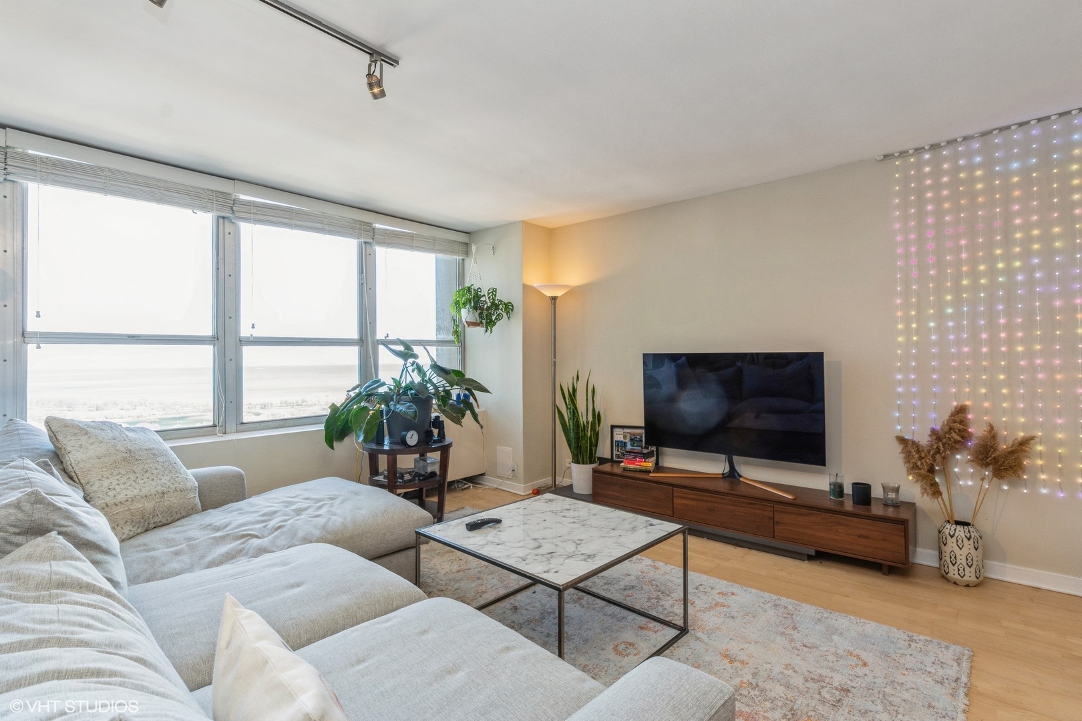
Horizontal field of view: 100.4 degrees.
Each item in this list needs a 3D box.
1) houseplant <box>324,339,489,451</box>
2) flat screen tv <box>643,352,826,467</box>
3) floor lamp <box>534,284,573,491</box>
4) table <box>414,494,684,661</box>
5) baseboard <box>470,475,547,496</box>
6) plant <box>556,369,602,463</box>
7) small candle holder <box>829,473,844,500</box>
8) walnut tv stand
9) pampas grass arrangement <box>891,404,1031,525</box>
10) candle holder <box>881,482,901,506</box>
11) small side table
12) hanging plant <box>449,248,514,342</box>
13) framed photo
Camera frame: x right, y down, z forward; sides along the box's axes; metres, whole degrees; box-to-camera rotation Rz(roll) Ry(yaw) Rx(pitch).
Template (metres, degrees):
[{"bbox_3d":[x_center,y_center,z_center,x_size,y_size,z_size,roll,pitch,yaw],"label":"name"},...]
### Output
[{"bbox_3d":[-0.912,0.229,3.049,1.059,0.743,0.800,0,0,0],"label":"houseplant"},{"bbox_3d":[1.317,0.307,3.214,1.225,0.715,0.060,0,0,36],"label":"flat screen tv"},{"bbox_3d":[0.116,0.270,4.000,0.353,1.880,0.353,0,0,0],"label":"floor lamp"},{"bbox_3d":[0.055,0.980,2.000,0.845,0.474,0.845,0,1,44],"label":"table"},{"bbox_3d":[-0.322,1.166,4.360,0.710,0.095,0.318,0,1,39],"label":"baseboard"},{"bbox_3d":[0.326,0.491,3.821,0.380,0.796,0.330,0,0,0],"label":"plant"},{"bbox_3d":[1.810,0.770,2.765,0.079,0.150,0.079,0,1,39],"label":"small candle holder"},{"bbox_3d":[1.309,1.033,3.155,2.000,0.345,0.380,0,0,36],"label":"walnut tv stand"},{"bbox_3d":[2.300,0.560,2.465,0.590,0.660,0.360,0,1,39],"label":"pampas grass arrangement"},{"bbox_3d":[2.095,0.803,2.698,0.092,0.114,0.092,0,0,36],"label":"candle holder"},{"bbox_3d":[-0.967,0.913,3.290,0.630,0.610,0.610,-1,1,-39],"label":"small side table"},{"bbox_3d":[-0.530,-0.580,4.013,0.530,0.843,0.430,0,0,36],"label":"hanging plant"},{"bbox_3d":[0.772,0.700,3.740,0.422,0.315,0.035,0,0,36],"label":"framed photo"}]

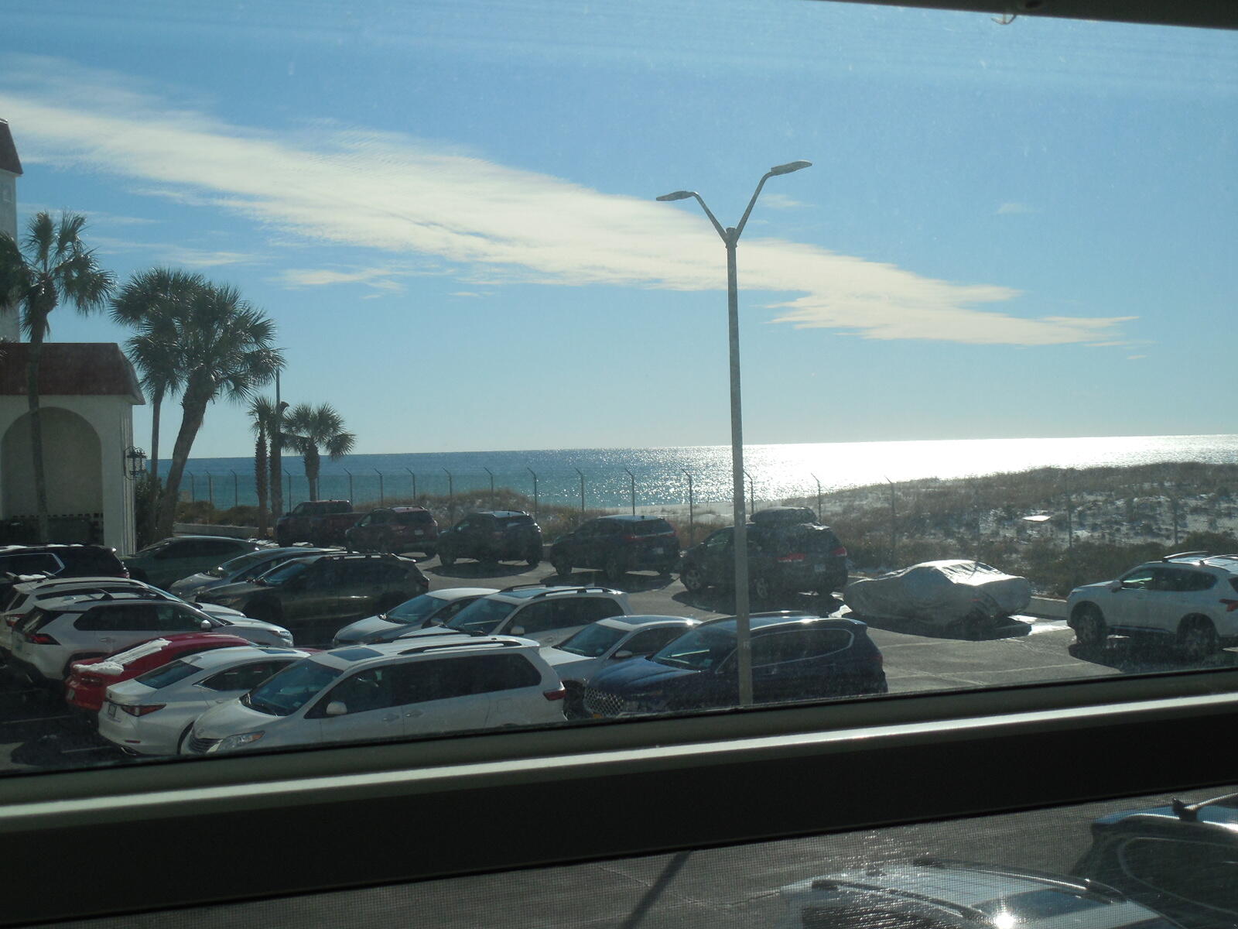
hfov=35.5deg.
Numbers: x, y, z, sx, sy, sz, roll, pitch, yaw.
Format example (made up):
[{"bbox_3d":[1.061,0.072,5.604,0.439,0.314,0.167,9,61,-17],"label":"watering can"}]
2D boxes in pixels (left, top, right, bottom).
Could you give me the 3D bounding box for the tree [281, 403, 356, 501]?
[{"bbox_3d":[-11.663,0.269,75.003,2.950,5.314,2.900,-1,1,-9],"label":"tree"}]

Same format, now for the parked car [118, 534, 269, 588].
[{"bbox_3d":[-11.042,2.620,48.224,4.650,1.660,1.870,-2,1,-33],"label":"parked car"}]

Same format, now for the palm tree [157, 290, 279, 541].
[{"bbox_3d":[-10.793,-0.717,51.993,3.600,8.332,3.200,-1,1,-12],"label":"palm tree"}]

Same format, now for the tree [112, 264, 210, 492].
[{"bbox_3d":[-13.664,-1.263,57.988,3.100,9.244,3.000,-1,1,-13],"label":"tree"}]

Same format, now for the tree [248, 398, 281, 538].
[{"bbox_3d":[-14.133,0.146,77.002,1.450,5.738,1.450,-1,1,-10],"label":"tree"}]

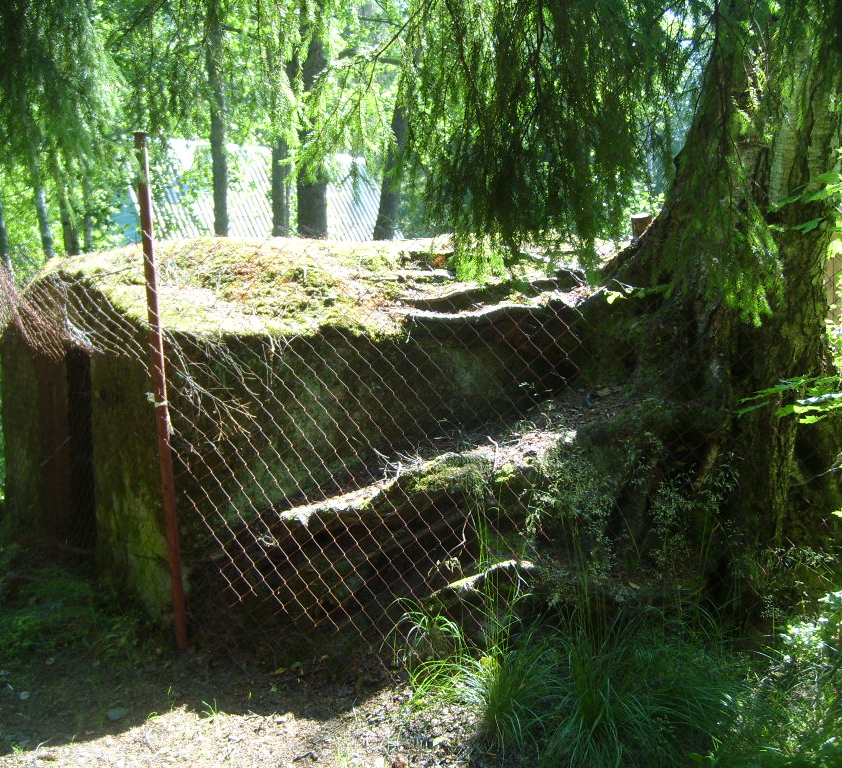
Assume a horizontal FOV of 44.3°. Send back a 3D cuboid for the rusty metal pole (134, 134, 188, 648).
[{"bbox_3d":[-0.972,0.043,3.877,0.050,1.942,0.050,-3,4,0],"label":"rusty metal pole"}]

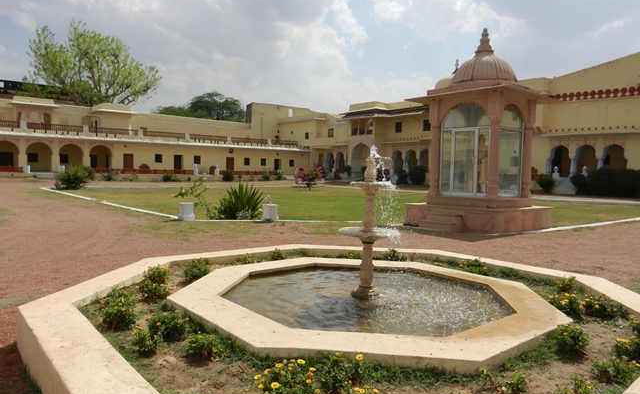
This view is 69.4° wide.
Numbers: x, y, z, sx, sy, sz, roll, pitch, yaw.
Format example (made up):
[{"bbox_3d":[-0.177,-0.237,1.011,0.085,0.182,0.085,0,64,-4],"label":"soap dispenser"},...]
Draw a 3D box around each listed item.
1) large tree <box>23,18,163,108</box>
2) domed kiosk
[{"bbox_3d":[-29.368,-12.483,59.564,15.500,20.428,14.500,0,3,-26],"label":"large tree"},{"bbox_3d":[5.248,-2.251,15.200,3.629,6.444,3.483,-1,4,-40],"label":"domed kiosk"}]

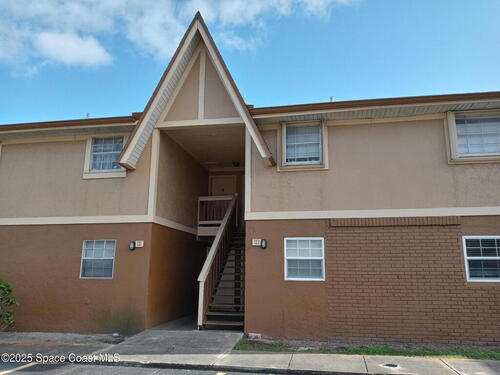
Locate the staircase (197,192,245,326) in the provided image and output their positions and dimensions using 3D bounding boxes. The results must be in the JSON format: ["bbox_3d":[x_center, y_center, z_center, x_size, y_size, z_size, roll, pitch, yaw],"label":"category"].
[{"bbox_3d":[-0.377,1.808,11.690,1.270,4.020,3.600,-2,-13,10],"label":"staircase"}]

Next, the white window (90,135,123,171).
[{"bbox_3d":[-3.818,-0.921,10.821,0.980,1.000,0.100,-2,-13,10],"label":"white window"}]

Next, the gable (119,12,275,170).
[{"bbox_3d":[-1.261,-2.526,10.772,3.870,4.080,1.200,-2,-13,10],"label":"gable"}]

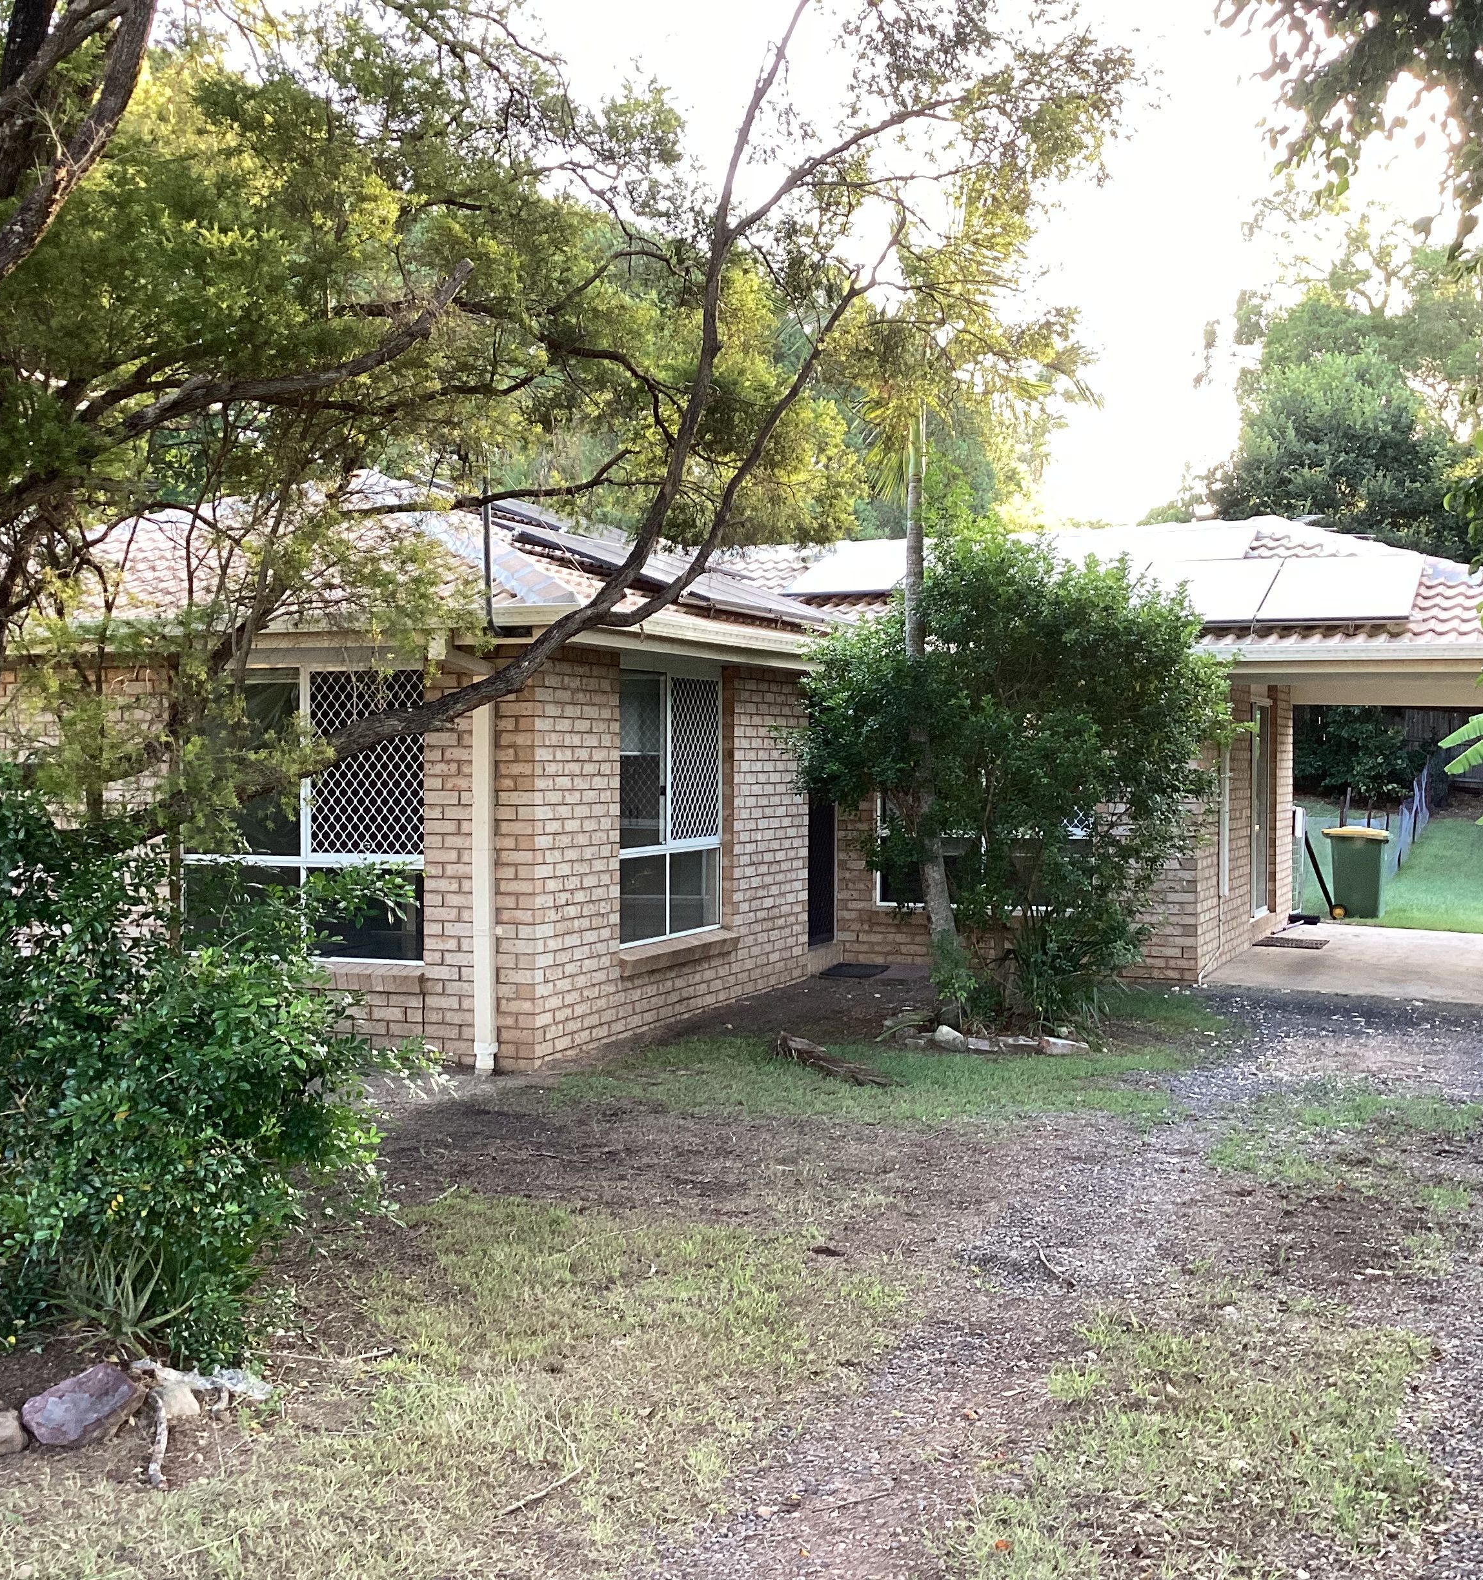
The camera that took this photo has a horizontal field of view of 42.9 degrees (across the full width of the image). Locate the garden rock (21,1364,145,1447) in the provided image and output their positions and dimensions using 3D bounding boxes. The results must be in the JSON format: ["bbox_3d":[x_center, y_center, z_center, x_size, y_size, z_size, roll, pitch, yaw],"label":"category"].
[{"bbox_3d":[-1.671,1.569,4.784,0.300,0.160,0.200,0,1,-19],"label":"garden rock"}]

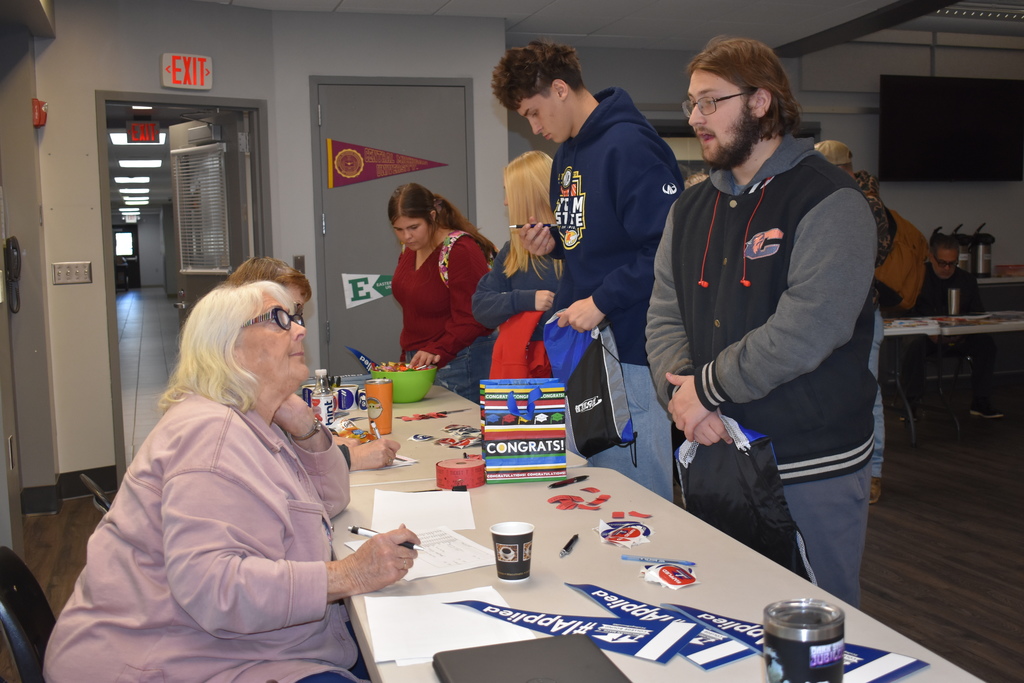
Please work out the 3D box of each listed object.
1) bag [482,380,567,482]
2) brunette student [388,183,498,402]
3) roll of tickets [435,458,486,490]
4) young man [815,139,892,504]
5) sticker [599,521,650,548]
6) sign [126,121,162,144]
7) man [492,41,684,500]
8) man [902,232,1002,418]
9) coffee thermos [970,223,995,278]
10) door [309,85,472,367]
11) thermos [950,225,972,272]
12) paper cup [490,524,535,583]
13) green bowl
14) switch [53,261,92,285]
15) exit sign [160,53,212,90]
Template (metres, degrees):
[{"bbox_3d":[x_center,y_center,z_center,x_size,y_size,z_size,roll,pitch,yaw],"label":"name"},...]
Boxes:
[{"bbox_3d":[0.029,0.221,2.630,0.197,0.242,0.100,-2,5,-7],"label":"bag"},{"bbox_3d":[-0.258,0.144,4.299,0.460,1.580,0.410,2,7,30],"label":"brunette student"},{"bbox_3d":[-0.126,0.326,2.598,0.123,0.051,0.123,-1,6,0],"label":"roll of tickets"},{"bbox_3d":[1.667,-0.103,5.284,0.440,1.815,0.520,0,5,10],"label":"young man"},{"bbox_3d":[0.222,0.385,2.094,0.105,0.018,0.115,-3,6,-15],"label":"sticker"},{"bbox_3d":[-3.323,-1.889,9.500,0.303,0.198,0.060,-3,5,-19],"label":"sign"},{"bbox_3d":[0.225,0.110,2.955,0.530,1.870,0.520,-3,5,-17],"label":"man"},{"bbox_3d":[3.236,-0.115,7.711,0.640,1.335,0.660,-1,5,-2],"label":"man"},{"bbox_3d":[4.224,-0.819,9.450,0.170,0.480,0.235,-3,5,-17],"label":"coffee thermos"},{"bbox_3d":[-0.702,-0.430,6.475,0.980,2.310,0.080,-3,6,-15],"label":"door"},{"bbox_3d":[3.857,-0.775,9.030,0.170,0.455,0.220,-1,6,-2],"label":"thermos"},{"bbox_3d":[0.000,0.374,1.870,0.080,0.093,0.080,-1,6,0],"label":"paper cup"},{"bbox_3d":[-0.403,0.162,4.034,0.257,0.125,0.257,-2,5,-6],"label":"green bowl"},{"bbox_3d":[-2.343,-0.361,5.609,0.206,0.114,0.014,-5,7,-37],"label":"switch"},{"bbox_3d":[-1.822,-1.507,5.889,0.290,0.188,0.045,-5,7,-37],"label":"exit sign"}]

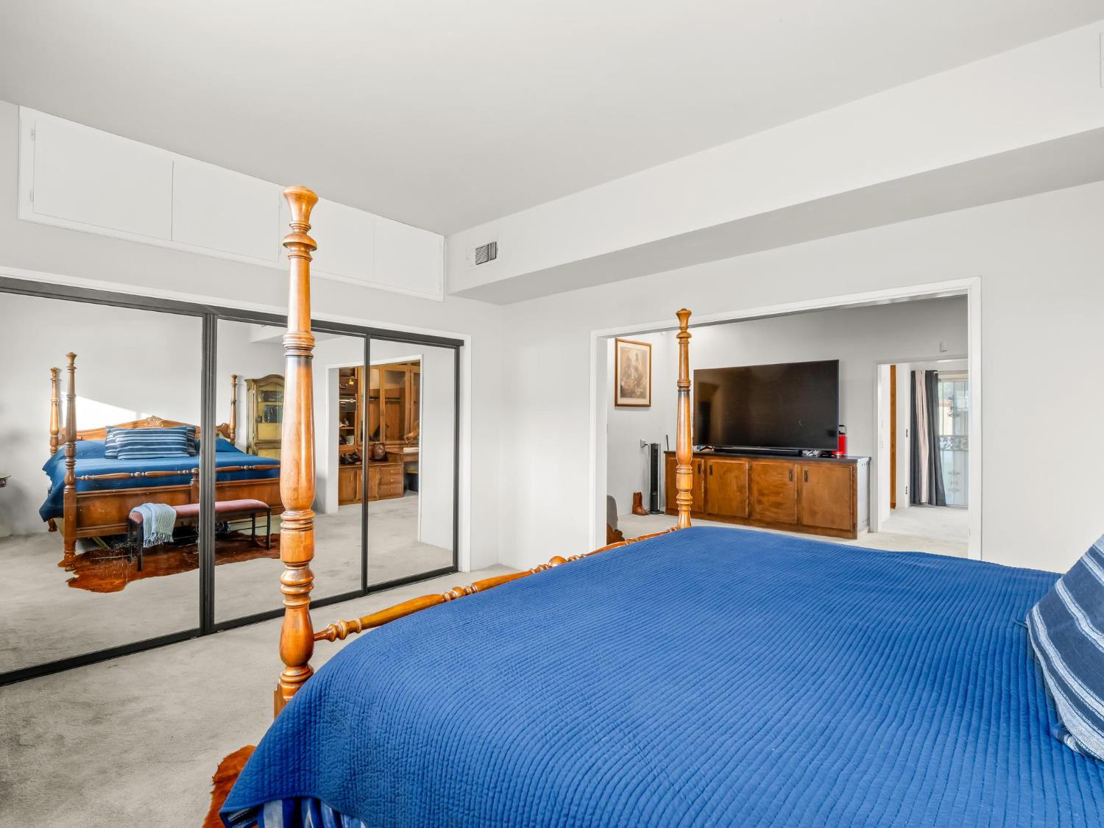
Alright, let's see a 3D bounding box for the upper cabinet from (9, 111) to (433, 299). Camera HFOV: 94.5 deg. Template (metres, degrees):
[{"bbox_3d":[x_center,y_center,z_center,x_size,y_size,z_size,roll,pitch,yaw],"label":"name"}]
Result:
[{"bbox_3d":[-1.976,-1.285,3.678,0.400,0.586,2.574,-1,-1,44],"label":"upper cabinet"}]

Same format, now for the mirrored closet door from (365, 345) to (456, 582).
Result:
[{"bbox_3d":[-1.151,0.401,4.290,0.035,2.011,0.870,-1,-1,44],"label":"mirrored closet door"}]

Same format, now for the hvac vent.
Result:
[{"bbox_3d":[-0.553,-1.318,4.194,0.315,0.162,0.030,-1,-1,40],"label":"hvac vent"}]

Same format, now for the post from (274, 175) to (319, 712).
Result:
[{"bbox_3d":[-0.646,0.401,1.292,0.094,1.960,0.094,-1,-1,44],"label":"post"}]

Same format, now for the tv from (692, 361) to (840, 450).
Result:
[{"bbox_3d":[2.801,-0.098,6.840,1.857,1.100,0.070,-1,-1,39],"label":"tv"}]

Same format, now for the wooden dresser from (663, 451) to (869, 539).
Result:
[{"bbox_3d":[2.762,0.998,6.851,2.423,0.912,0.590,-1,-1,39],"label":"wooden dresser"}]

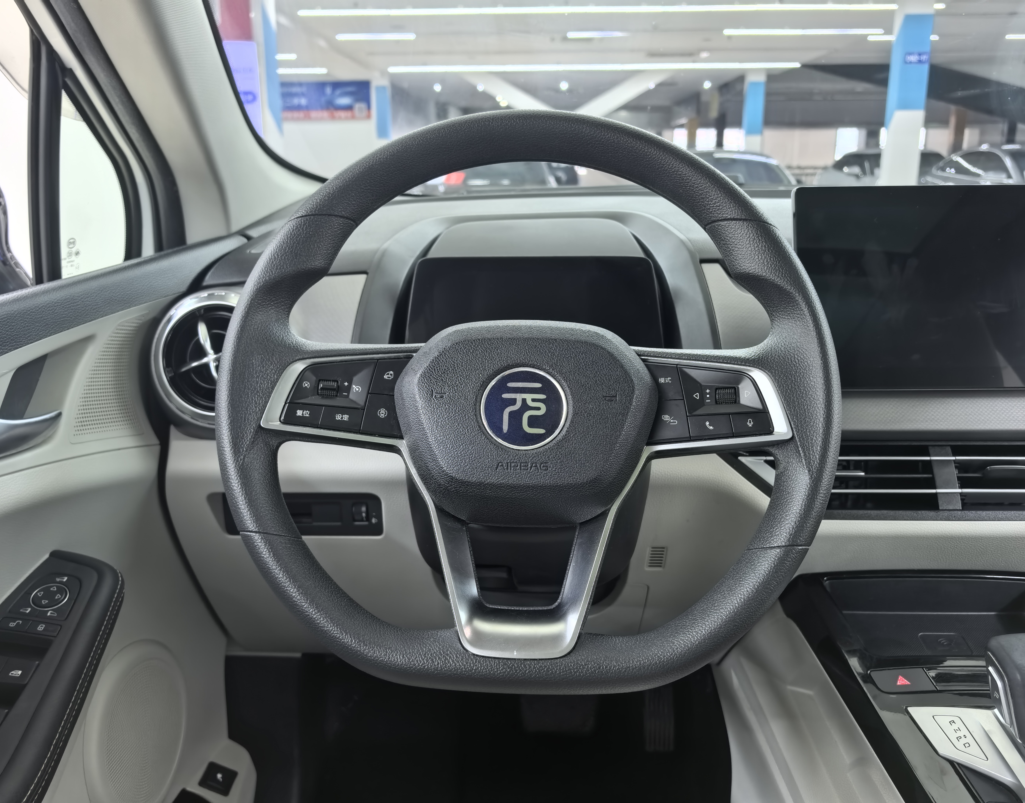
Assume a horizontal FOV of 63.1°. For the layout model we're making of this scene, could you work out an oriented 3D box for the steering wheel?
[{"bbox_3d":[0.008,-0.006,0.535,0.374,0.360,0.100,1,-14,2],"label":"steering wheel"}]

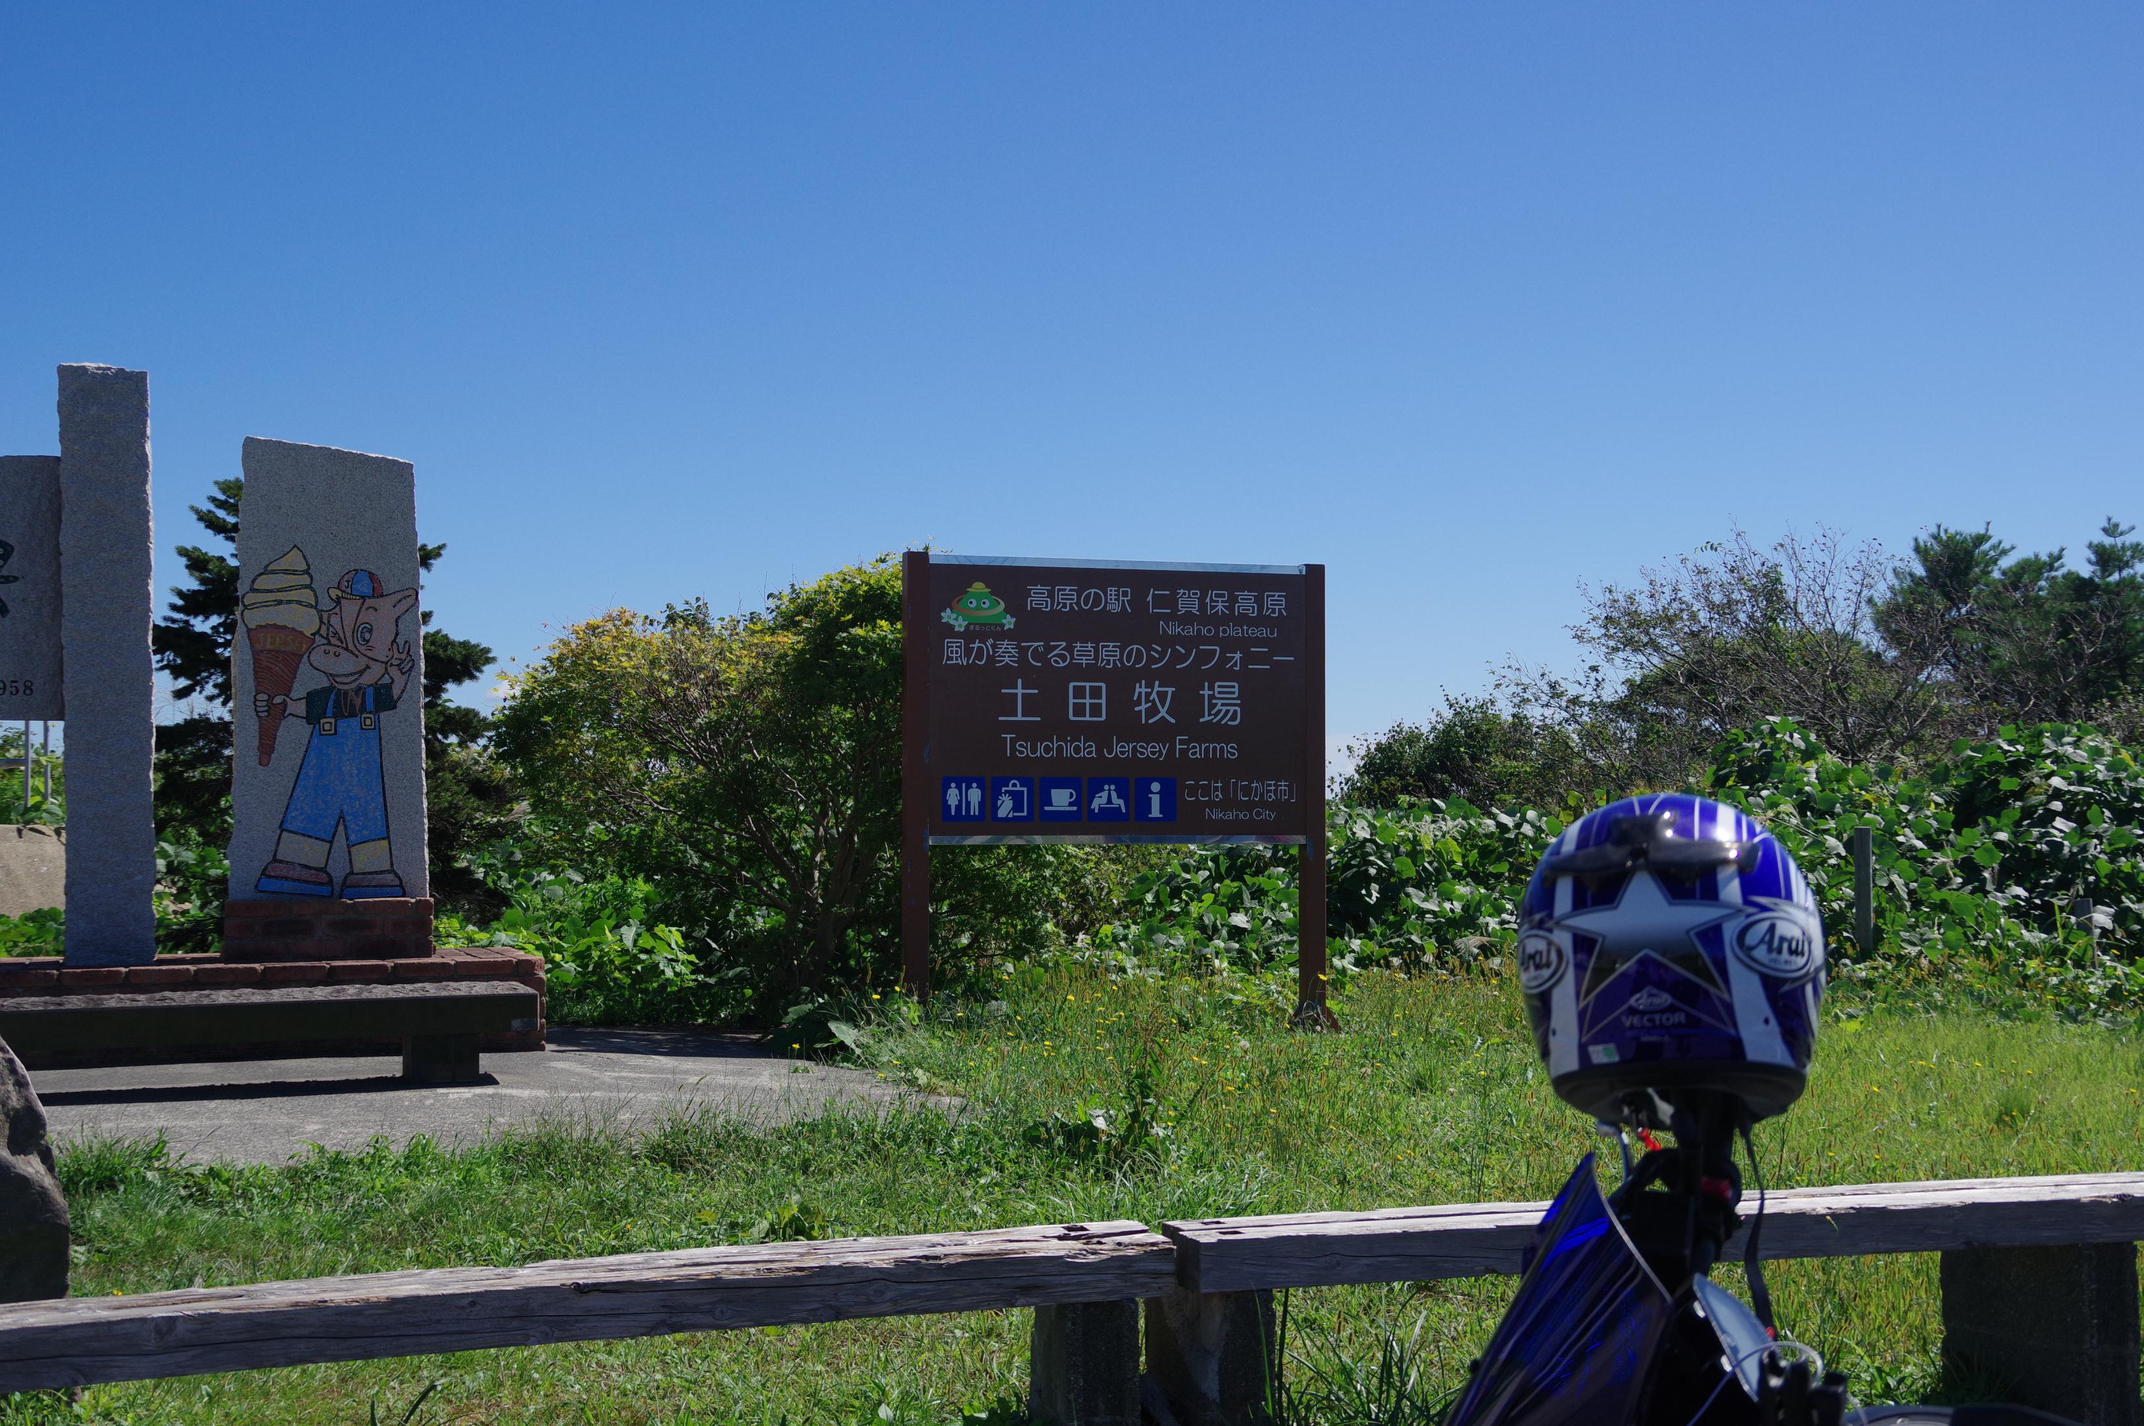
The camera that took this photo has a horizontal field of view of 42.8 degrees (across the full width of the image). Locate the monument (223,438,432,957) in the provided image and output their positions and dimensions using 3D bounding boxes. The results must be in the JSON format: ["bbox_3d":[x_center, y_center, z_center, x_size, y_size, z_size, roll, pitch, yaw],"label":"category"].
[{"bbox_3d":[-2.695,-0.037,9.911,0.720,1.840,0.340,1,-2,-21],"label":"monument"}]

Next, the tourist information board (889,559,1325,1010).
[{"bbox_3d":[0.203,0.354,12.541,2.000,2.140,0.100,1,-2,-16],"label":"tourist information board"}]

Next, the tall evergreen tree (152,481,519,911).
[{"bbox_3d":[-4.154,-0.037,15.000,2.150,2.800,2.150,0,-2,0],"label":"tall evergreen tree"}]

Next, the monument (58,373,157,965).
[{"bbox_3d":[-3.363,-0.156,9.552,0.315,2.050,0.280,1,-2,-21],"label":"monument"}]

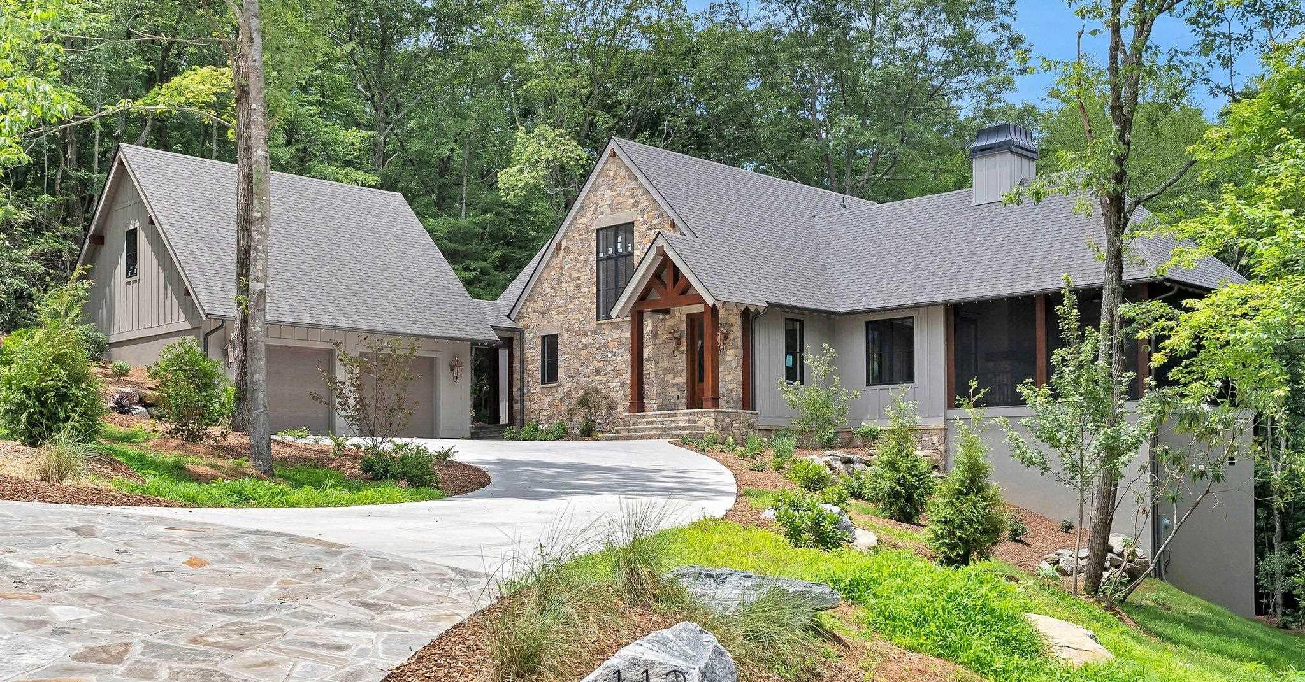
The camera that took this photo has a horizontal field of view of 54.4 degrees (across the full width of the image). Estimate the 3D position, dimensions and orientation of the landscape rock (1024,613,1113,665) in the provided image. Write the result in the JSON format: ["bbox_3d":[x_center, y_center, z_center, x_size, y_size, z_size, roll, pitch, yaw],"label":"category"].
[{"bbox_3d":[4.067,2.921,12.408,0.880,0.400,0.650,0,-3,0],"label":"landscape rock"}]

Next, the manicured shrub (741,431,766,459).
[{"bbox_3d":[2.186,2.264,27.488,0.550,0.570,0.550,0,-3,0],"label":"manicured shrub"}]

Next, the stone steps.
[{"bbox_3d":[0.636,2.180,31.974,3.200,0.740,2.600,-3,-4,44],"label":"stone steps"}]

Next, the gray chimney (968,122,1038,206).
[{"bbox_3d":[9.374,-4.603,33.721,1.250,2.150,1.500,-3,-4,44],"label":"gray chimney"}]

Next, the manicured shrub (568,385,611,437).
[{"bbox_3d":[-1.735,1.933,35.124,1.250,1.480,1.150,0,-3,0],"label":"manicured shrub"}]

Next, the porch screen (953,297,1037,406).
[{"bbox_3d":[8.329,0.297,30.924,2.350,2.680,0.120,-3,-4,44],"label":"porch screen"}]

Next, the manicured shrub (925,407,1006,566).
[{"bbox_3d":[5.061,2.350,20.521,1.200,2.500,1.200,0,-3,0],"label":"manicured shrub"}]

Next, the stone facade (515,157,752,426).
[{"bbox_3d":[-0.640,-1.368,35.257,9.100,7.700,0.600,-3,-4,44],"label":"stone facade"}]

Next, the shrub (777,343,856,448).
[{"bbox_3d":[4.160,1.387,32.260,2.000,2.650,1.800,0,-3,0],"label":"shrub"}]

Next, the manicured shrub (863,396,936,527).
[{"bbox_3d":[4.612,2.225,23.670,1.200,2.350,1.200,0,-3,0],"label":"manicured shrub"}]

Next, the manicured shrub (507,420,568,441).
[{"bbox_3d":[-3.327,2.577,36.651,2.200,0.620,0.900,-3,-4,44],"label":"manicured shrub"}]

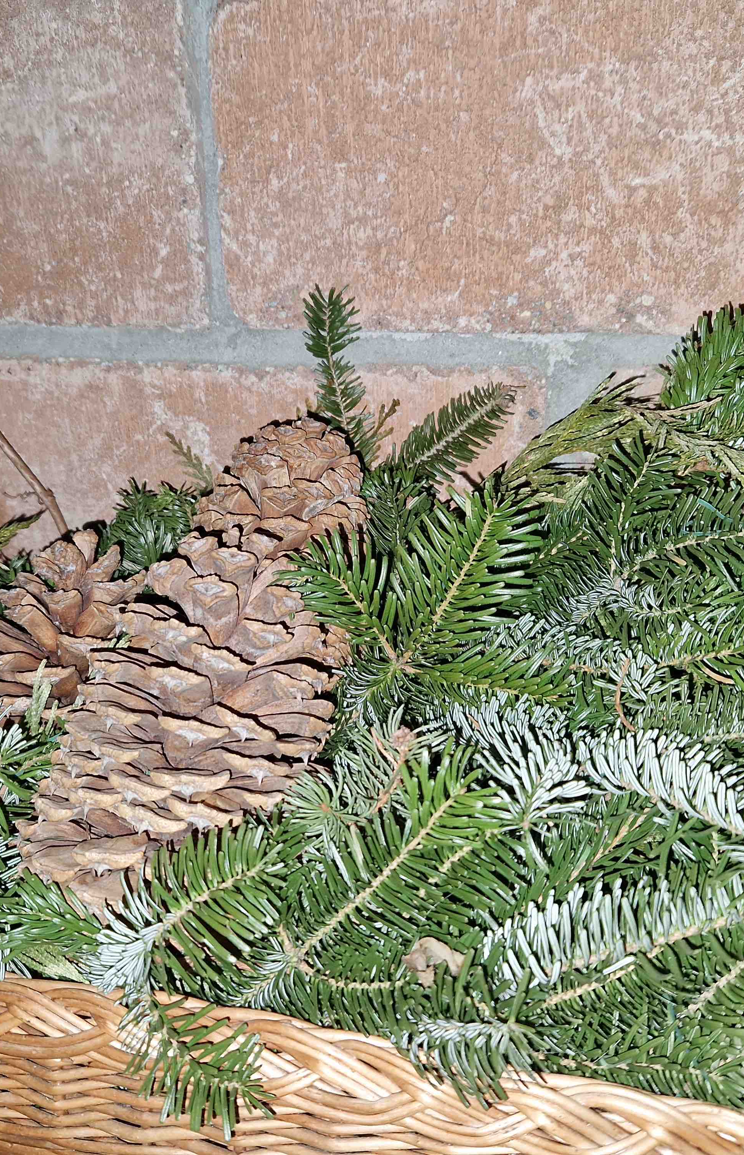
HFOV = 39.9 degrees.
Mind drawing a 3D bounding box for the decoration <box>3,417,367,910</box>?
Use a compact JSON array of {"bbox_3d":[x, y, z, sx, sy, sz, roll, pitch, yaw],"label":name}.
[{"bbox_3d":[-0.060,0.023,0.367,0.083,0.171,0.083,24,-14,-7],"label":"decoration"}]

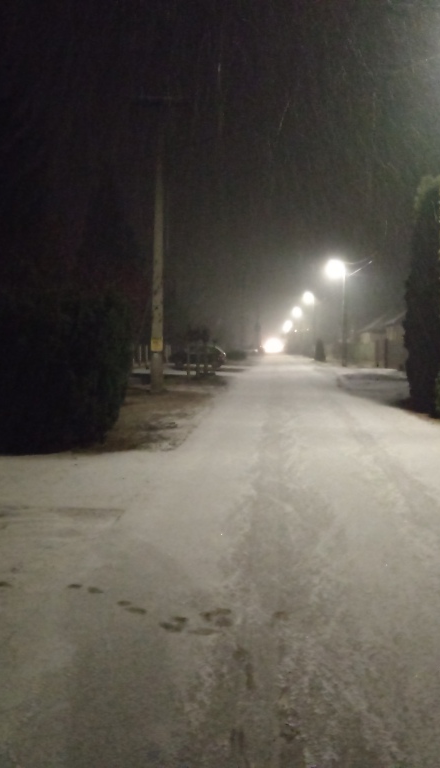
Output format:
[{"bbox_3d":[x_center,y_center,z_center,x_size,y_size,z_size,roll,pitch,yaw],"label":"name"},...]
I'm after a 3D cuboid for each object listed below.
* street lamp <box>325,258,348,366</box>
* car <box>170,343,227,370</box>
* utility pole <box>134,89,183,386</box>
[{"bbox_3d":[9.111,-5.301,61.308,1.100,8.000,0.350,0,3,4],"label":"street lamp"},{"bbox_3d":[-1.506,-1.846,55.962,4.000,1.570,1.700,0,3,4],"label":"car"},{"bbox_3d":[-2.150,-4.856,28.154,1.750,10.250,0.420,0,3,4],"label":"utility pole"}]

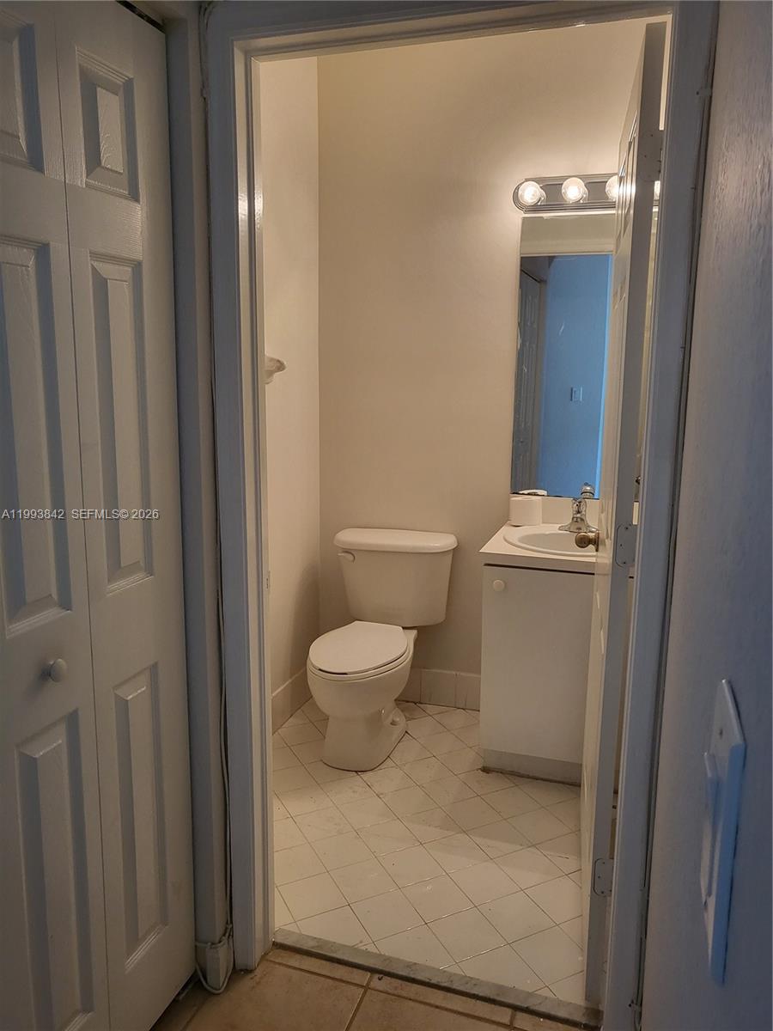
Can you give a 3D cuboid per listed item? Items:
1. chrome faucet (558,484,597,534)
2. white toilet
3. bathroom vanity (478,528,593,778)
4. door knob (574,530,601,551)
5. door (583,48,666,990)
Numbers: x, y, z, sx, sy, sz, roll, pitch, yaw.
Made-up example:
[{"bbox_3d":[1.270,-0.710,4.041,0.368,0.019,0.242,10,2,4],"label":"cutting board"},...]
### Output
[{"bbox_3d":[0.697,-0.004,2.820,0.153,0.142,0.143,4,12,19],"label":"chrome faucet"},{"bbox_3d":[-0.052,0.506,2.944,0.524,0.750,0.725,4,12,19],"label":"white toilet"},{"bbox_3d":[0.658,0.496,2.802,0.557,0.832,0.565,4,12,19],"label":"bathroom vanity"},{"bbox_3d":[0.586,0.075,2.278,0.064,0.060,0.060,3,11,13],"label":"door knob"},{"bbox_3d":[0.564,0.045,1.944,0.035,2.035,0.762,3,11,13],"label":"door"}]

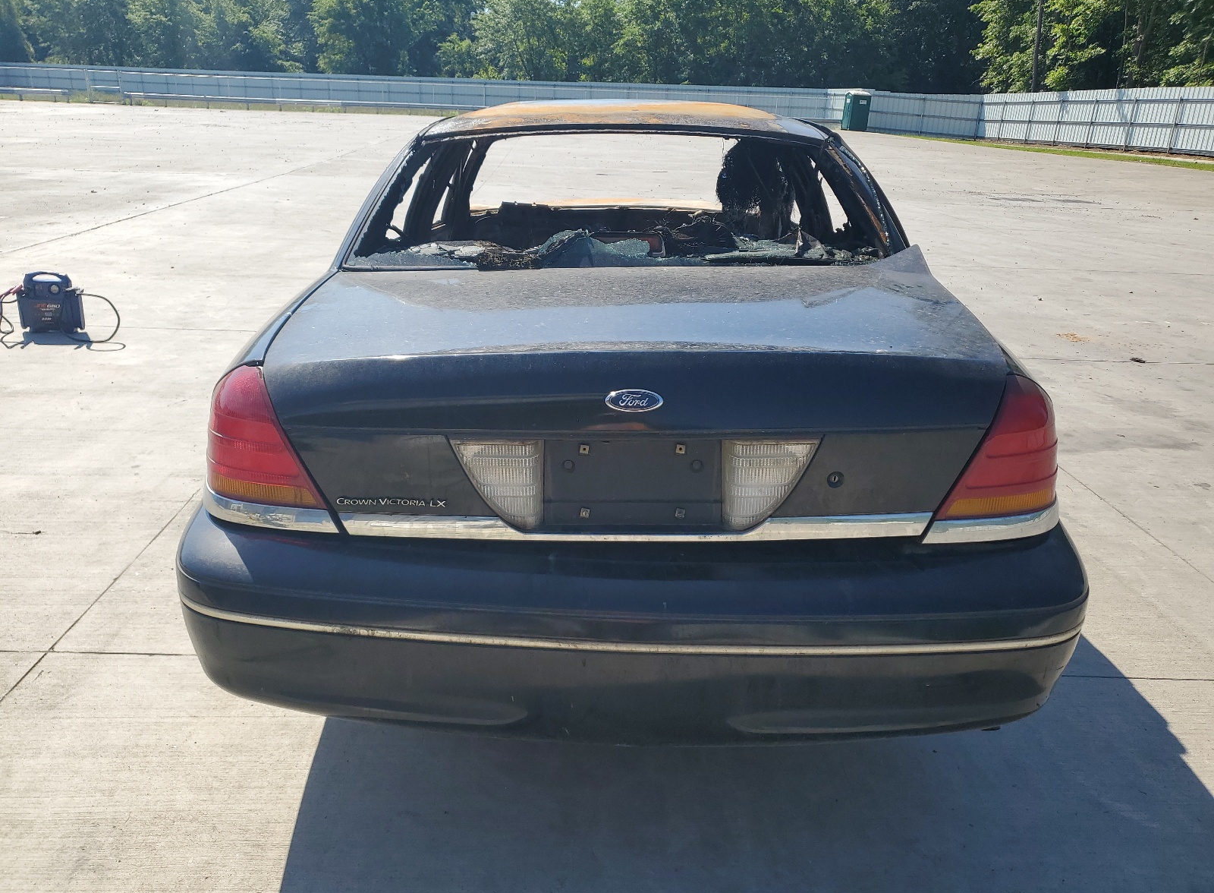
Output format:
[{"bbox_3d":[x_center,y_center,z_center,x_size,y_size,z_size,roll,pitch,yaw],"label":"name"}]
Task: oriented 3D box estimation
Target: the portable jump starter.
[{"bbox_3d":[-3.415,-0.890,5.613,0.335,0.355,0.125,0,21,-7],"label":"portable jump starter"}]

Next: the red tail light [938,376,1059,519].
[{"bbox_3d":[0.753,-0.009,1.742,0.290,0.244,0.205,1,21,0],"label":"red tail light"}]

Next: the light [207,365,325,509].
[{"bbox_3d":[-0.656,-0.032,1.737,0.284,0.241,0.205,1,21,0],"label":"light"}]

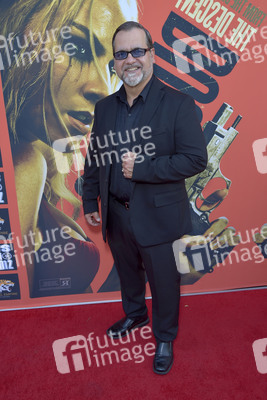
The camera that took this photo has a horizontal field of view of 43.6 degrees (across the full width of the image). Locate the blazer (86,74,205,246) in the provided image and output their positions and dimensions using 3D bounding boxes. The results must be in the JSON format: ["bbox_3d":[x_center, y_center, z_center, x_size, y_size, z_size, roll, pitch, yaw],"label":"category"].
[{"bbox_3d":[0.054,-0.178,1.519,0.570,0.760,0.360,14,28,25],"label":"blazer"}]

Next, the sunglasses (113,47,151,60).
[{"bbox_3d":[0.002,-0.636,1.455,0.142,0.044,0.144,0,23,17],"label":"sunglasses"}]

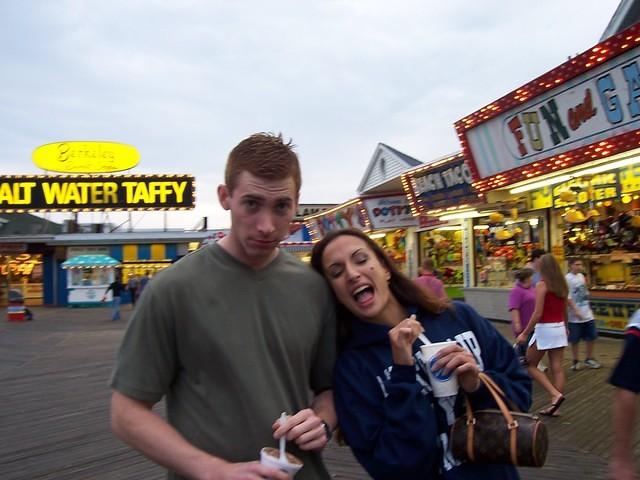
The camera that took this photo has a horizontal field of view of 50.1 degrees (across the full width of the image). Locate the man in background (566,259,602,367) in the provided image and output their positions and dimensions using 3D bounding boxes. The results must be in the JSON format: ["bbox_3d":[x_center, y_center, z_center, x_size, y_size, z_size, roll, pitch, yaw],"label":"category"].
[{"bbox_3d":[4.098,1.127,10.600,0.500,1.690,0.370,-1,-3,-14],"label":"man in background"}]

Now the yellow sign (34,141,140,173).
[{"bbox_3d":[-14.165,-5.005,41.500,6.500,1.820,0.300,-1,-3,-5],"label":"yellow sign"}]

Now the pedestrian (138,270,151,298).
[{"bbox_3d":[-7.907,2.480,31.000,0.500,1.740,0.420,-3,-4,30],"label":"pedestrian"}]

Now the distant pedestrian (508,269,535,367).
[{"bbox_3d":[3.228,1.218,10.800,0.470,1.570,0.420,2,-4,-45],"label":"distant pedestrian"}]

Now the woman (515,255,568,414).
[{"bbox_3d":[2.326,0.994,7.150,0.560,1.660,0.450,-3,-4,30],"label":"woman"}]

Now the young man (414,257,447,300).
[{"bbox_3d":[1.938,1.218,12.000,0.520,1.760,0.400,-3,-3,20],"label":"young man"}]

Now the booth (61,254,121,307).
[{"bbox_3d":[-12.821,2.382,38.300,3.100,2.950,1.900,-1,-3,-5],"label":"booth"}]

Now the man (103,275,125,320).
[{"bbox_3d":[-7.810,2.200,26.000,0.550,1.760,0.500,2,-4,-45],"label":"man"}]

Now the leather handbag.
[{"bbox_3d":[0.438,0.437,1.680,0.235,0.225,0.130,-3,-4,31],"label":"leather handbag"}]

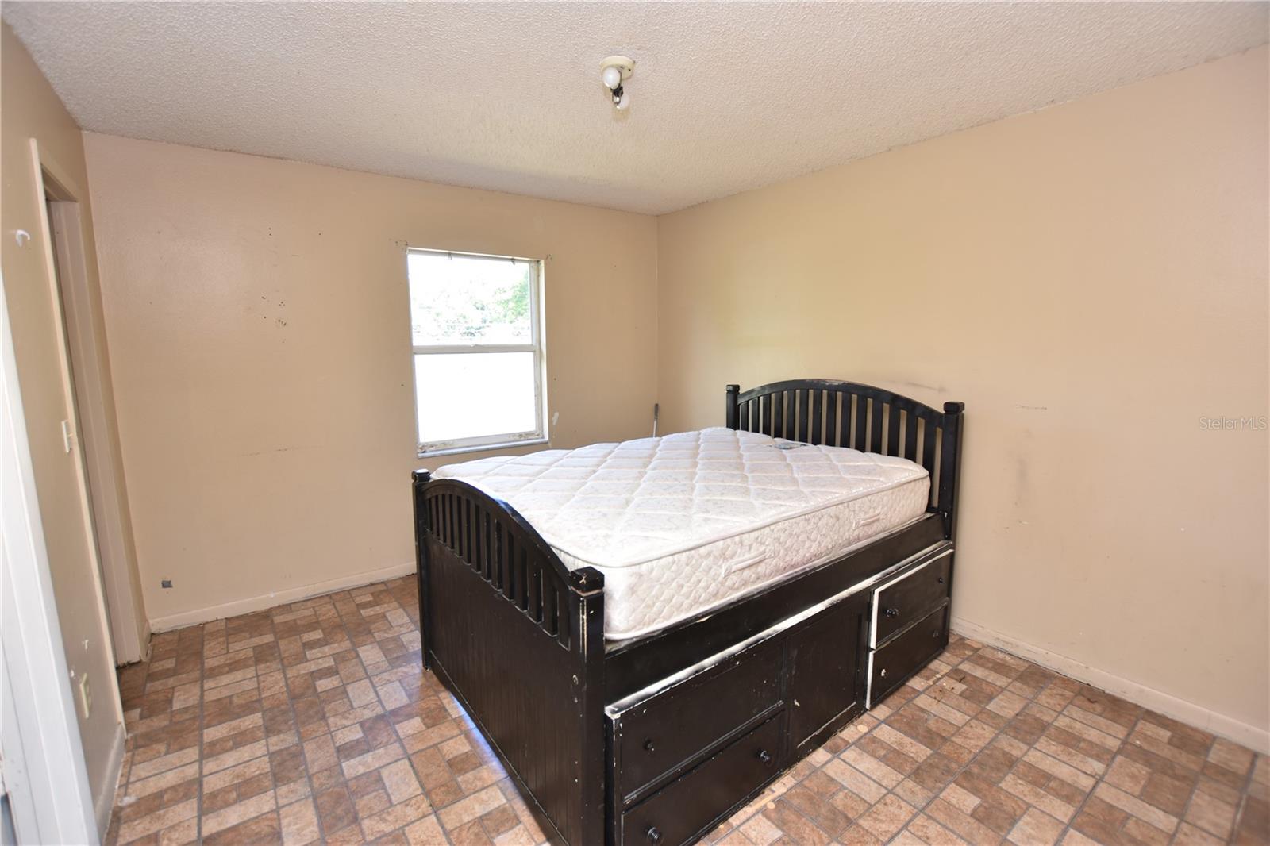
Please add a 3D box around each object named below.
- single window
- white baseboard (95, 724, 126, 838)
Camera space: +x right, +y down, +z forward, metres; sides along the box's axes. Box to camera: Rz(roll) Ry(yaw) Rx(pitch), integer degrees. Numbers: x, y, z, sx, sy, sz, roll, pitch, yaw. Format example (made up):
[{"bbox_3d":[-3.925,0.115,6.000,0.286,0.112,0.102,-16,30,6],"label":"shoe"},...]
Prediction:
[{"bbox_3d":[-1.030,-0.467,3.584,0.920,1.290,0.100,-6,10,-36],"label":"single window"},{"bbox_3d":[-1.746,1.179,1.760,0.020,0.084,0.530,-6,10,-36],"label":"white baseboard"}]

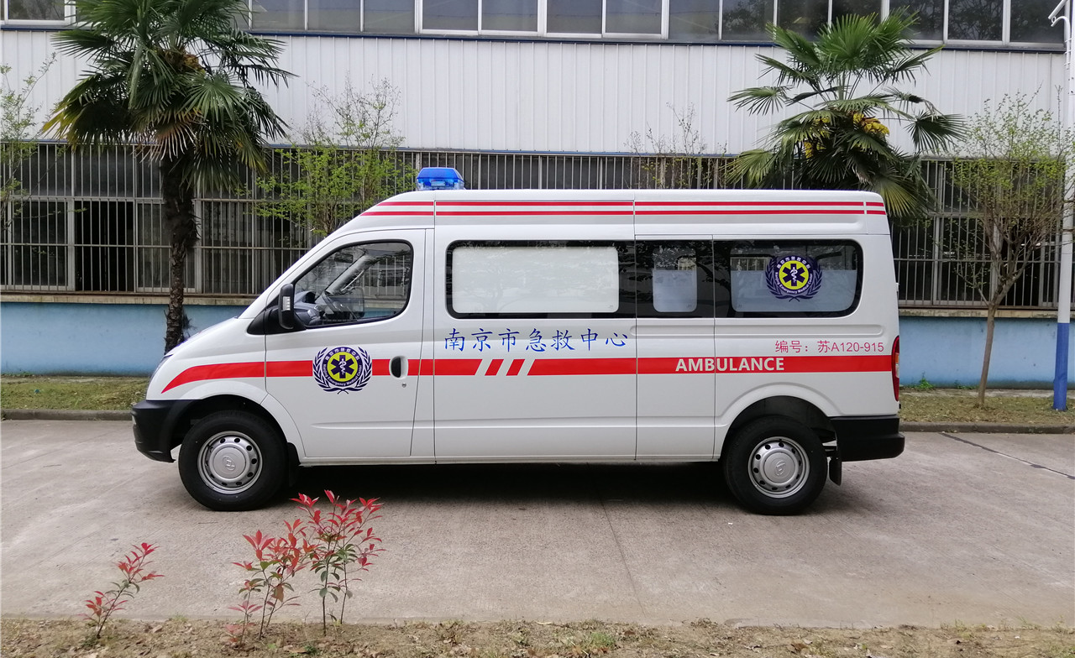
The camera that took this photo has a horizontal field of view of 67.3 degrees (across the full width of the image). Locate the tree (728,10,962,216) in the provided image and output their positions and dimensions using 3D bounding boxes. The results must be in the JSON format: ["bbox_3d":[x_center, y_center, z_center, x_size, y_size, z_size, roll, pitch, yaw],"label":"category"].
[{"bbox_3d":[4.096,-1.589,10.752,3.131,5.224,3.131,1,2,-1],"label":"tree"}]

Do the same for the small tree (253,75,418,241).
[{"bbox_3d":[-2.675,-1.190,10.693,2.100,4.230,2.000,1,2,-1],"label":"small tree"}]

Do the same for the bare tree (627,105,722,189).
[{"bbox_3d":[1.827,-0.990,10.753,1.650,3.959,1.600,1,2,-1],"label":"bare tree"}]

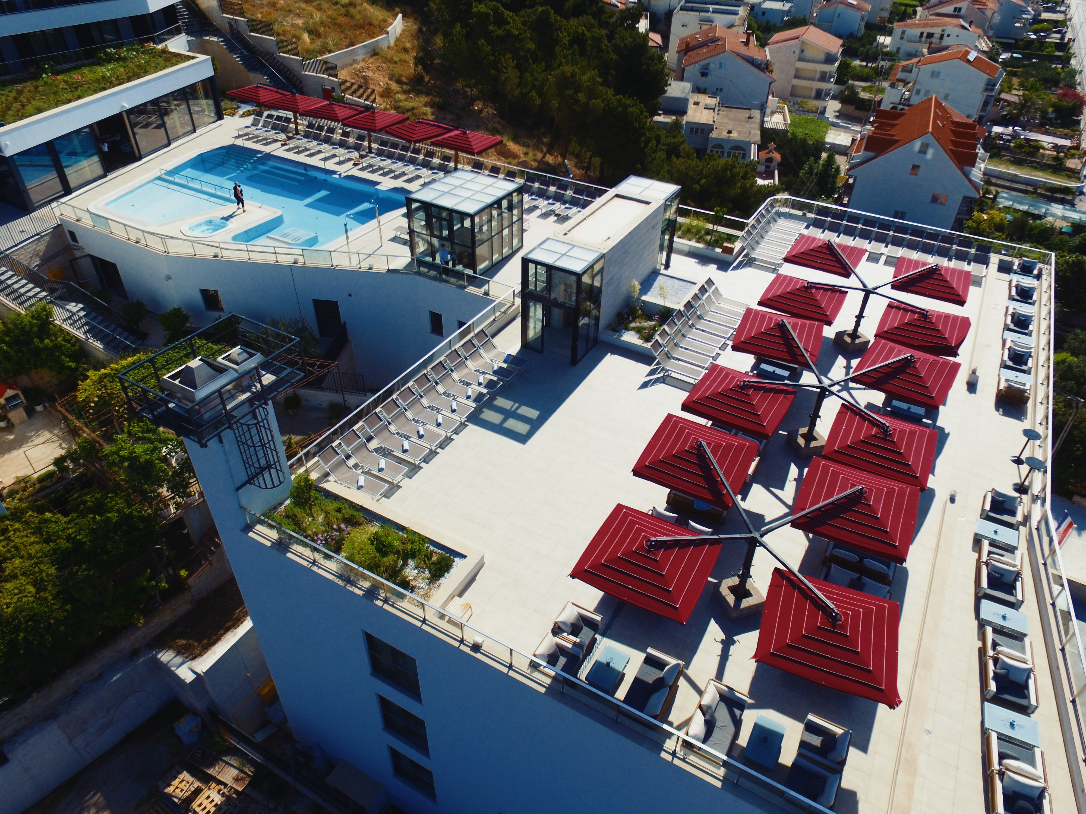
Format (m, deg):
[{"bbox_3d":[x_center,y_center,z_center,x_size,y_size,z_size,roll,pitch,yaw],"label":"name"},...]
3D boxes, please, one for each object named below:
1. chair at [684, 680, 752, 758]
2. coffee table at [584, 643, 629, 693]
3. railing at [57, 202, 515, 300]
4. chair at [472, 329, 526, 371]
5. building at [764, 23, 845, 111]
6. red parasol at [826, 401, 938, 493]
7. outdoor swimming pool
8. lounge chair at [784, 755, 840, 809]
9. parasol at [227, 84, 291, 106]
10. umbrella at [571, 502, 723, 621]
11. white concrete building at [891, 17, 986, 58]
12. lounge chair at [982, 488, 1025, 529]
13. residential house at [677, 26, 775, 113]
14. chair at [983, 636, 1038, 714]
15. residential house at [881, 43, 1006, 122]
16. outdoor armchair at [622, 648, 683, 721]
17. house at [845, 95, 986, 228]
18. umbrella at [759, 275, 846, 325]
[{"bbox_3d":[3.934,7.175,14.237,0.930,0.740,1.720,19,40,19],"label":"chair"},{"bbox_3d":[1.638,6.731,15.924,0.670,0.400,1.120,23,44,24],"label":"coffee table"},{"bbox_3d":[-13.446,-7.568,30.516,25.254,0.900,2.713,12,38,11],"label":"railing"},{"bbox_3d":[-1.701,-2.180,25.272,2.200,1.000,0.670,22,41,22],"label":"chair"},{"bbox_3d":[47.124,-62.655,115.730,11.800,11.500,14.000,18,43,20],"label":"building"},{"bbox_3d":[10.189,0.896,18.730,2.750,0.600,2.750,21,44,23],"label":"red parasol"},{"bbox_3d":[-17.619,-12.703,38.265,16.000,1.300,10.500,20,43,21],"label":"outdoor swimming pool"},{"bbox_3d":[5.981,8.494,14.000,0.920,0.720,0.900,20,42,22],"label":"lounge chair"},{"bbox_3d":[-20.813,-23.127,46.118,3.500,0.850,3.300,24,42,24],"label":"parasol"},{"bbox_3d":[2.635,3.568,15.361,2.750,0.600,2.750,20,43,22],"label":"umbrella"},{"bbox_3d":[79.944,-74.277,127.000,15.000,8.600,10.500,18,42,20],"label":"white concrete building"},{"bbox_3d":[14.843,3.340,20.322,0.930,0.730,0.930,21,43,23],"label":"lounge chair"},{"bbox_3d":[28.941,-53.933,102.439,13.500,10.800,15.000,8,40,9],"label":"residential house"},{"bbox_3d":[11.619,6.959,15.639,0.970,0.700,0.920,15,42,17],"label":"chair"},{"bbox_3d":[65.676,-52.620,102.855,14.600,9.700,11.800,24,42,24],"label":"residential house"},{"bbox_3d":[2.732,7.031,15.664,0.940,0.730,1.680,19,42,21],"label":"outdoor armchair"},{"bbox_3d":[51.238,-33.293,85.727,14.500,12.500,18.000,21,44,23],"label":"house"},{"bbox_3d":[10.476,-4.573,24.988,2.750,0.600,2.750,22,44,24],"label":"umbrella"}]

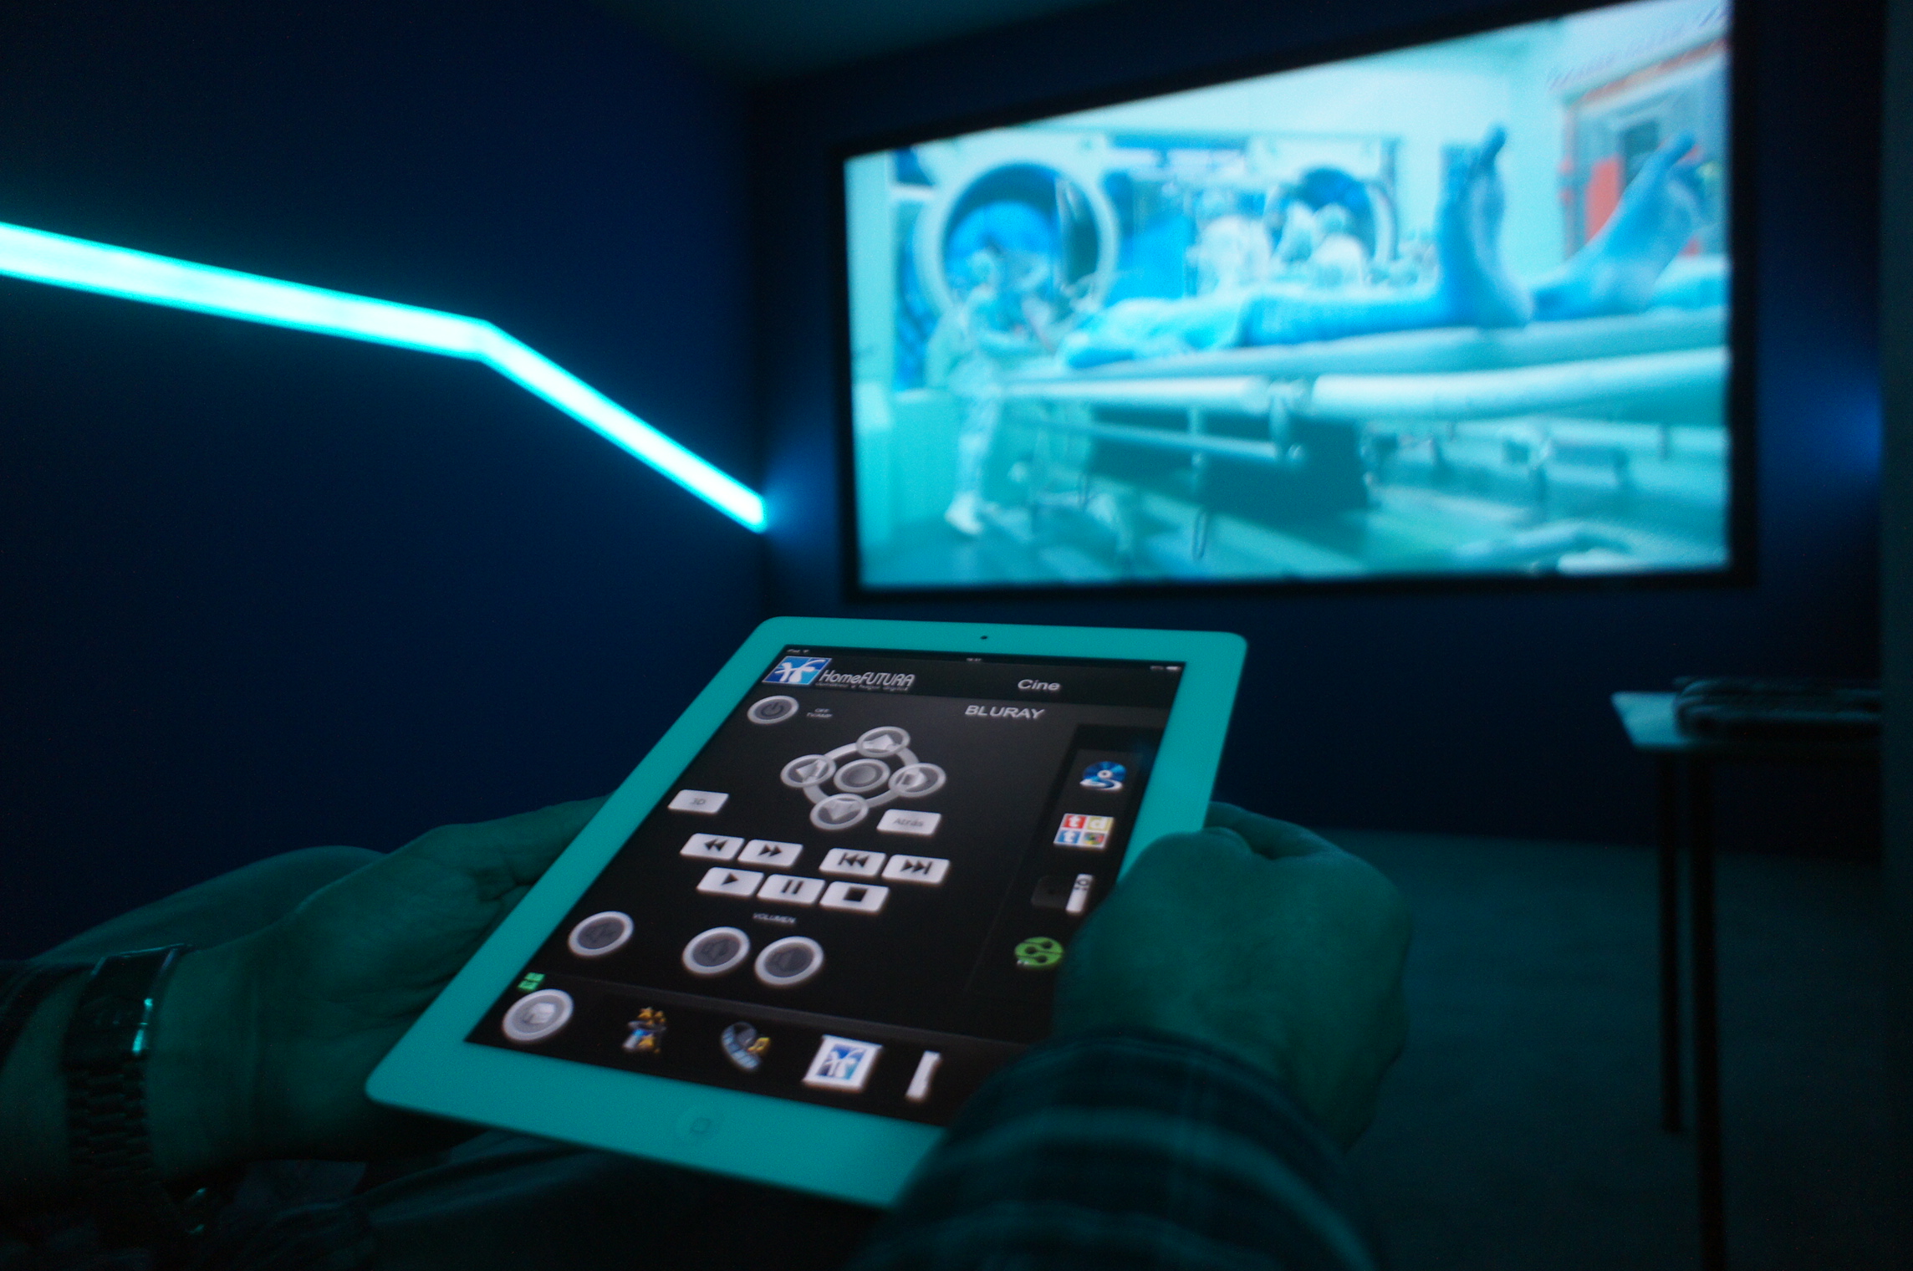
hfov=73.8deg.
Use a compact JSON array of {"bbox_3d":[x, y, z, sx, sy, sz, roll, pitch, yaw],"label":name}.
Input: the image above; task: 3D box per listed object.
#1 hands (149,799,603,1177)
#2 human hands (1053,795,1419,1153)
[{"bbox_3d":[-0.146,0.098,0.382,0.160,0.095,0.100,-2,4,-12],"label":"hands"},{"bbox_3d":[0.072,0.087,0.337,0.100,0.088,0.125,0,4,16],"label":"human hands"}]

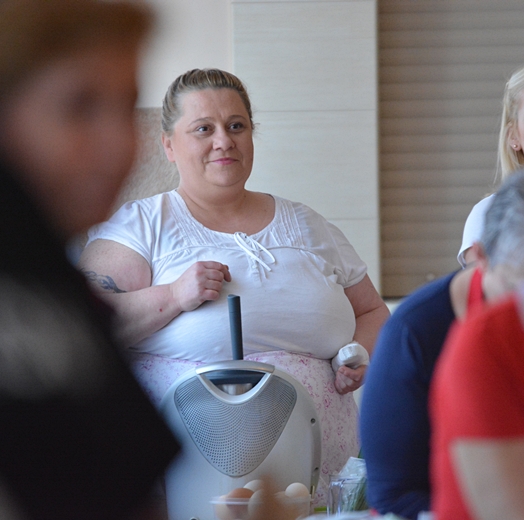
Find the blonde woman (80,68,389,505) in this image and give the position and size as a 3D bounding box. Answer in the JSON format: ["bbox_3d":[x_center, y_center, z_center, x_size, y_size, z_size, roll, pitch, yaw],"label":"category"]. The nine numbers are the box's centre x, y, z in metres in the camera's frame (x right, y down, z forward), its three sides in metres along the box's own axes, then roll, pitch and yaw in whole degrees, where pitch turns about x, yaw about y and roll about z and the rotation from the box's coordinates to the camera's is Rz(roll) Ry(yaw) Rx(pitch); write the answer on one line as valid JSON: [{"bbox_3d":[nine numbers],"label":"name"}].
[{"bbox_3d":[-0.045,0.465,12.215,0.600,1.650,0.450,-1,1,-18],"label":"blonde woman"}]

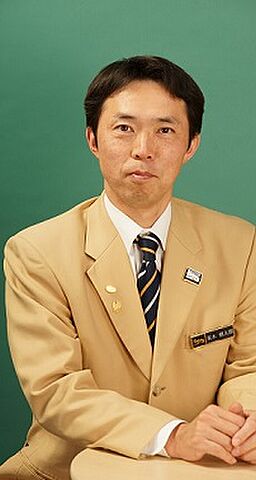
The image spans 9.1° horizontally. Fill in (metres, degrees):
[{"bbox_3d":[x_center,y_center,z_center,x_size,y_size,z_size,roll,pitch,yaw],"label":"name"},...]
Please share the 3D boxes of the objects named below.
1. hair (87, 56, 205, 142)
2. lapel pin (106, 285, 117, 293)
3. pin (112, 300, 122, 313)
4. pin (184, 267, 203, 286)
[{"bbox_3d":[0.026,-0.206,2.510,0.184,0.165,0.205,4,0,3],"label":"hair"},{"bbox_3d":[-0.025,0.075,2.430,0.016,0.011,0.003,10,-14,3],"label":"lapel pin"},{"bbox_3d":[-0.017,0.101,2.430,0.014,0.018,0.003,3,-14,1],"label":"pin"},{"bbox_3d":[0.100,0.056,2.450,0.025,0.019,0.003,22,-19,-11],"label":"pin"}]

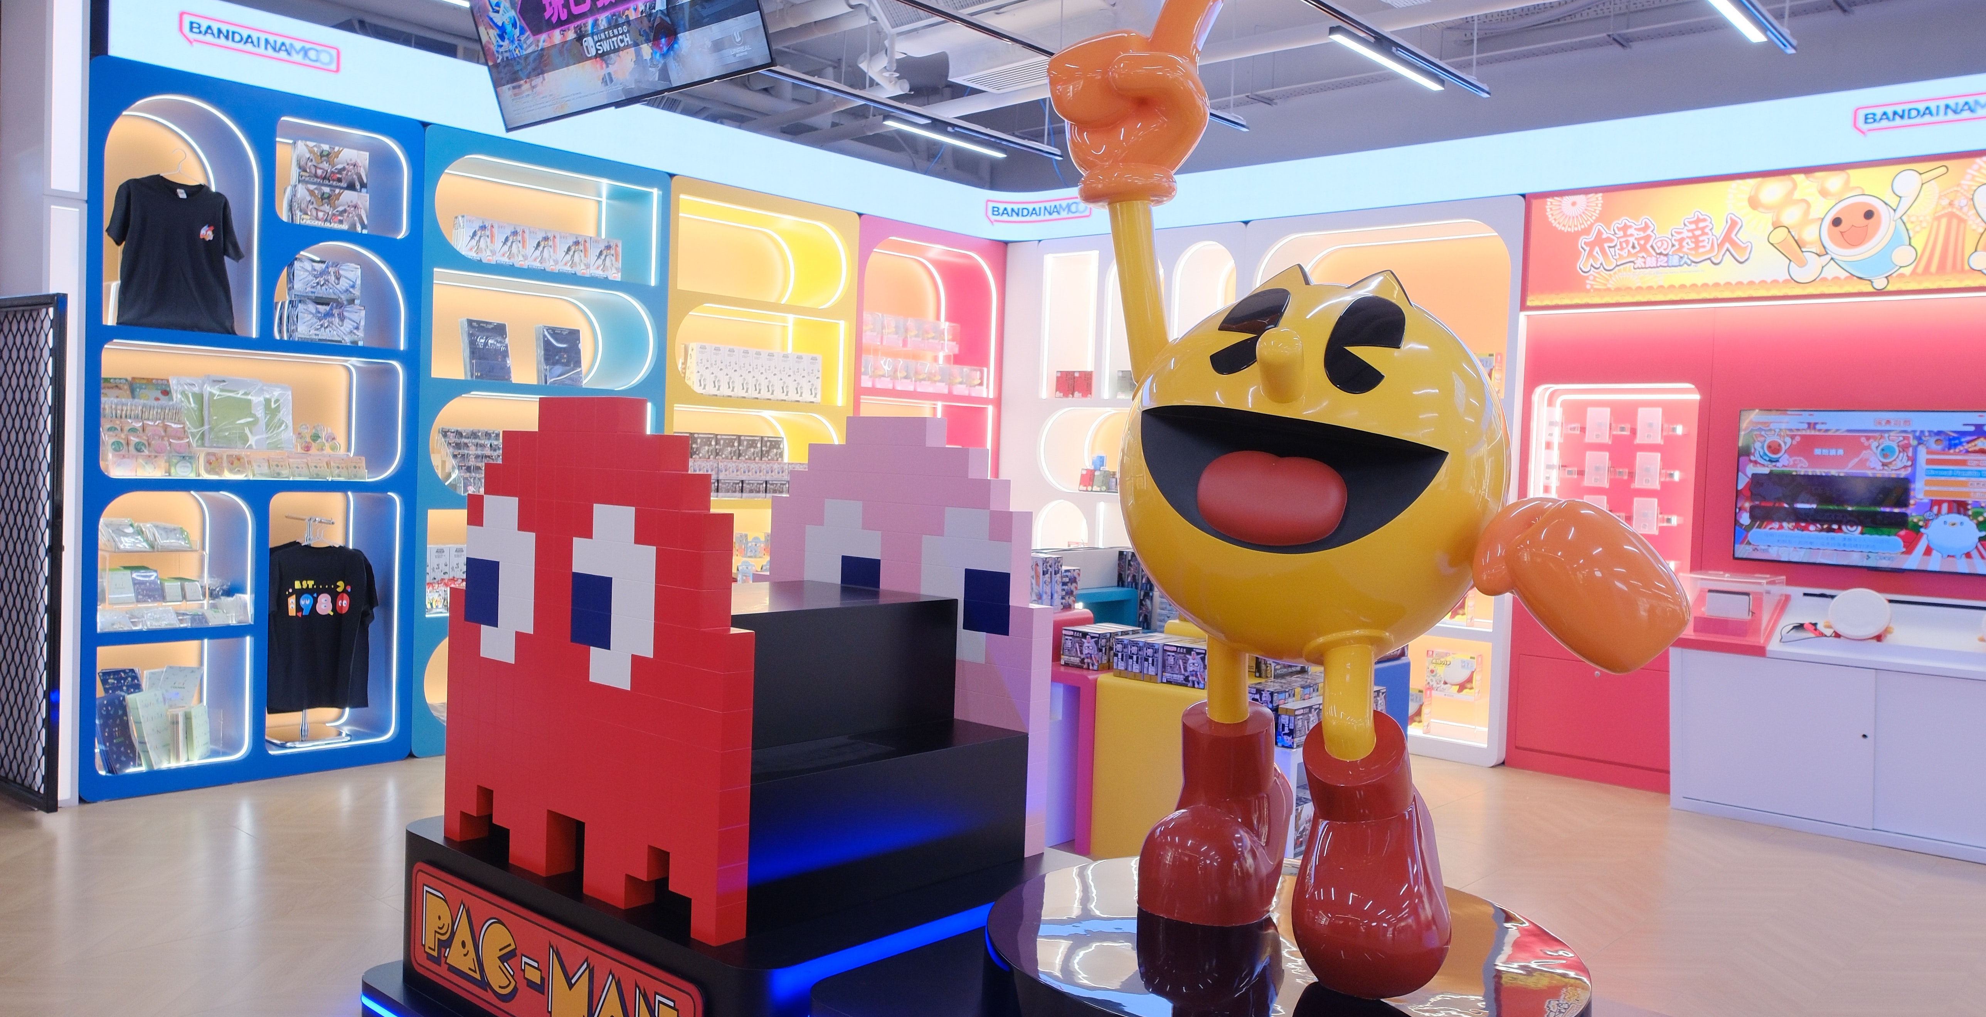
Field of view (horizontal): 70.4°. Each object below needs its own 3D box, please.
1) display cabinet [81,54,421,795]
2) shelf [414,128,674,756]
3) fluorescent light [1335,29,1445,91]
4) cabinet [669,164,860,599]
[{"bbox_3d":[-3.059,-0.286,5.739,0.486,2.707,1.246,3,3,41],"label":"display cabinet"},{"bbox_3d":[-2.230,-0.292,6.683,0.486,2.707,1.258,3,3,41],"label":"shelf"},{"bbox_3d":[1.653,-1.855,5.805,0.060,0.050,0.953,3,3,41],"label":"fluorescent light"},{"bbox_3d":[-1.392,-0.301,7.636,0.486,2.713,1.272,3,3,41],"label":"cabinet"}]

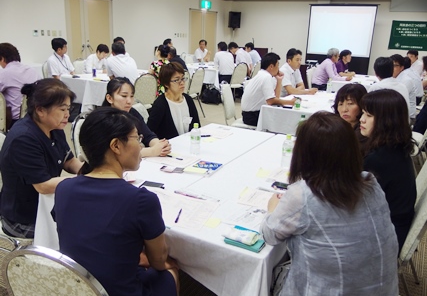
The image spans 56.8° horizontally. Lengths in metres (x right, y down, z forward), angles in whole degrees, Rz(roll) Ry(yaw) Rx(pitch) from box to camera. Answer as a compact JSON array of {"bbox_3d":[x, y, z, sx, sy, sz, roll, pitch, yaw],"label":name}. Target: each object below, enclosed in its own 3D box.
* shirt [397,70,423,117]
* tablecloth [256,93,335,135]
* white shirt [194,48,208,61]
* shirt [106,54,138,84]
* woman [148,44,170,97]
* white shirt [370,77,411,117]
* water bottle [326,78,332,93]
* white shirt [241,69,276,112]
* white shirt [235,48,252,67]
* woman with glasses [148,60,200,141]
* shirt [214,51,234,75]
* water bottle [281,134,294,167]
[{"bbox_3d":[2.396,-0.666,4.901,0.400,0.625,0.460,11,19,27],"label":"shirt"},{"bbox_3d":[1.507,-0.248,5.042,1.200,0.700,1.800,11,19,27],"label":"tablecloth"},{"bbox_3d":[-0.293,-2.373,10.501,0.420,0.533,0.280,0,17,-8],"label":"white shirt"},{"bbox_3d":[-1.411,-1.146,6.051,0.460,0.561,0.380,-10,21,-36],"label":"shirt"},{"bbox_3d":[-1.037,-1.185,6.962,0.750,1.220,0.460,11,19,29],"label":"woman"},{"bbox_3d":[1.896,-0.503,4.301,0.480,0.541,0.360,-6,19,-27],"label":"white shirt"},{"bbox_3d":[1.675,-0.898,5.665,0.066,0.203,0.066,2,17,0],"label":"water bottle"},{"bbox_3d":[0.533,-0.690,4.781,0.420,0.525,0.450,4,17,5],"label":"white shirt"},{"bbox_3d":[0.699,-2.026,9.201,0.380,0.570,0.440,12,19,31],"label":"white shirt"},{"bbox_3d":[-0.212,-0.075,3.323,0.720,1.220,0.470,17,22,41],"label":"woman with glasses"},{"bbox_3d":[0.242,-1.861,8.701,0.440,0.540,0.300,-5,18,-24],"label":"shirt"},{"bbox_3d":[0.453,0.021,2.395,0.066,0.211,0.066,2,17,0],"label":"water bottle"}]

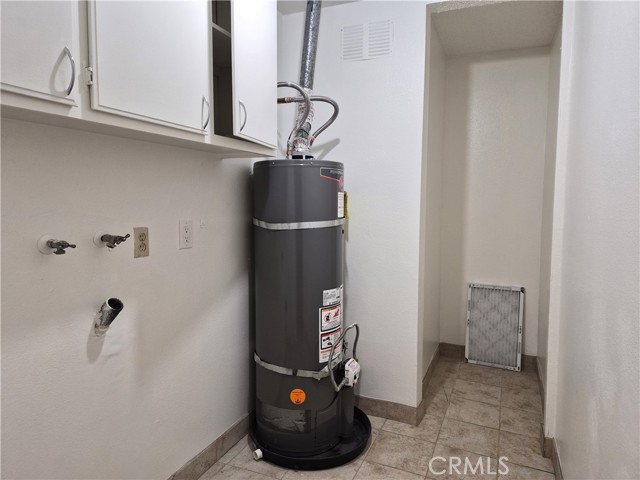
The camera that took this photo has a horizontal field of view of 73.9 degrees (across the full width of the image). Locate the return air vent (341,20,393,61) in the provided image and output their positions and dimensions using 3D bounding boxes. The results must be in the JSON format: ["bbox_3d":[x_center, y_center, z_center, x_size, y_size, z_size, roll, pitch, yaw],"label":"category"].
[{"bbox_3d":[0.257,-1.110,2.373,0.303,0.202,0.020,2,6,24],"label":"return air vent"}]

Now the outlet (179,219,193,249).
[{"bbox_3d":[-0.579,-0.025,1.842,0.012,0.122,0.078,2,6,24],"label":"outlet"}]

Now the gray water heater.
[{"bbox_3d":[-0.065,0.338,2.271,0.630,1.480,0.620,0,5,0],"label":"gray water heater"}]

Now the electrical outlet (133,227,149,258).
[{"bbox_3d":[-0.678,0.010,1.618,0.012,0.115,0.071,2,6,24],"label":"electrical outlet"}]

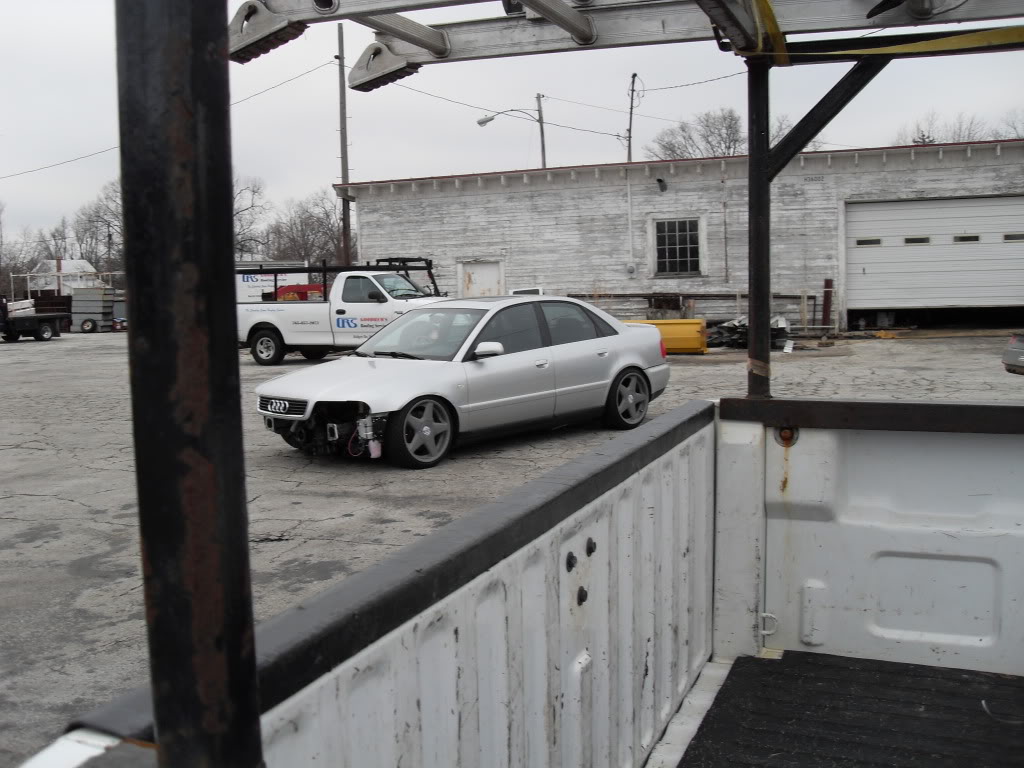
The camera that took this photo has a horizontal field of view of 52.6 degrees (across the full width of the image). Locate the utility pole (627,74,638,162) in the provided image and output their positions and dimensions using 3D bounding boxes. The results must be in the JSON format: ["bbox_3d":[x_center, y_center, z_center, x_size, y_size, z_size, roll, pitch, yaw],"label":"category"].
[{"bbox_3d":[6.314,-10.603,55.358,0.400,12.300,0.360,3,6,0],"label":"utility pole"}]

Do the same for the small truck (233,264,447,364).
[{"bbox_3d":[-3.110,-1.474,21.023,5.600,2.000,2.030,0,6,20],"label":"small truck"}]

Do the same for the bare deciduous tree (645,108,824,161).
[{"bbox_3d":[14.122,-11.698,66.617,11.200,11.800,10.500,-2,6,0],"label":"bare deciduous tree"}]

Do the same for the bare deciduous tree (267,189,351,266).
[{"bbox_3d":[-16.223,-11.374,85.492,7.200,9.410,6.600,-2,6,0],"label":"bare deciduous tree"}]

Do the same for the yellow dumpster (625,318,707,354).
[{"bbox_3d":[2.657,-0.976,20.735,2.400,0.690,0.900,0,6,20],"label":"yellow dumpster"}]

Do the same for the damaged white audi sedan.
[{"bbox_3d":[-0.290,-0.150,10.000,4.390,1.380,1.750,-7,8,-42],"label":"damaged white audi sedan"}]

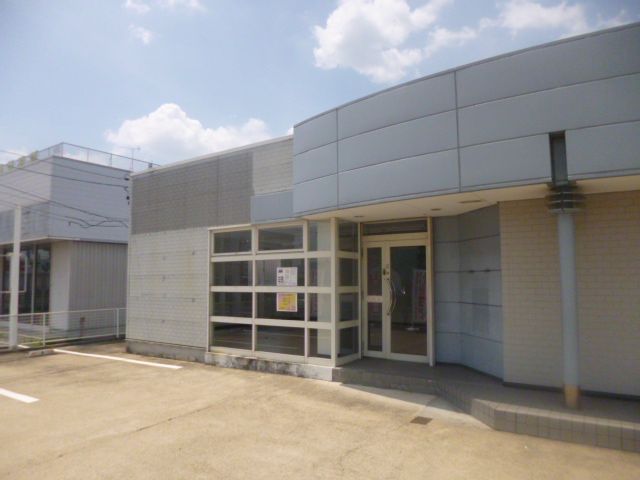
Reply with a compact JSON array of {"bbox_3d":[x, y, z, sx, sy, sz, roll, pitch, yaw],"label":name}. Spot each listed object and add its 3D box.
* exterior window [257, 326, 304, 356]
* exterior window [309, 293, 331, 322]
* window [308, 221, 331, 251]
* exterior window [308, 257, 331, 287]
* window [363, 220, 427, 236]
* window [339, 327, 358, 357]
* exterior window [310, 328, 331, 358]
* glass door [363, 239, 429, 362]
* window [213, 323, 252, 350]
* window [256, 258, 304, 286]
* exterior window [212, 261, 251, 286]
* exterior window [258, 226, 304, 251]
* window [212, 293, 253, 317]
[{"bbox_3d":[-0.666,1.641,7.253,1.040,0.434,0.080,-4,-7,34],"label":"exterior window"},{"bbox_3d":[-0.015,1.066,7.030,0.450,0.447,0.080,-4,-7,34],"label":"exterior window"},{"bbox_3d":[-0.013,-0.070,7.136,0.451,0.496,0.080,-4,-7,34],"label":"window"},{"bbox_3d":[-0.007,0.508,6.912,0.443,0.449,0.080,-4,-7,34],"label":"exterior window"},{"bbox_3d":[1.217,-0.201,7.274,1.142,0.212,0.080,-4,-7,34],"label":"window"},{"bbox_3d":[0.453,1.594,6.950,0.080,0.426,0.646,-4,-7,34],"label":"window"},{"bbox_3d":[-0.015,1.621,6.977,0.447,0.453,0.080,-4,-7,34],"label":"exterior window"},{"bbox_3d":[1.201,0.967,7.174,1.148,1.915,0.080,-4,-7,34],"label":"glass door"},{"bbox_3d":[-1.607,1.733,8.049,1.018,0.445,0.080,-4,-7,34],"label":"window"},{"bbox_3d":[-0.678,0.552,7.365,1.053,0.448,0.080,-4,-7,34],"label":"window"},{"bbox_3d":[-1.591,0.614,7.981,0.991,0.449,0.080,-4,-7,34],"label":"exterior window"},{"bbox_3d":[-0.690,-0.027,7.592,0.989,0.392,0.080,-4,-7,34],"label":"exterior window"},{"bbox_3d":[-1.619,1.180,8.109,1.026,0.452,0.080,-4,-7,34],"label":"window"}]

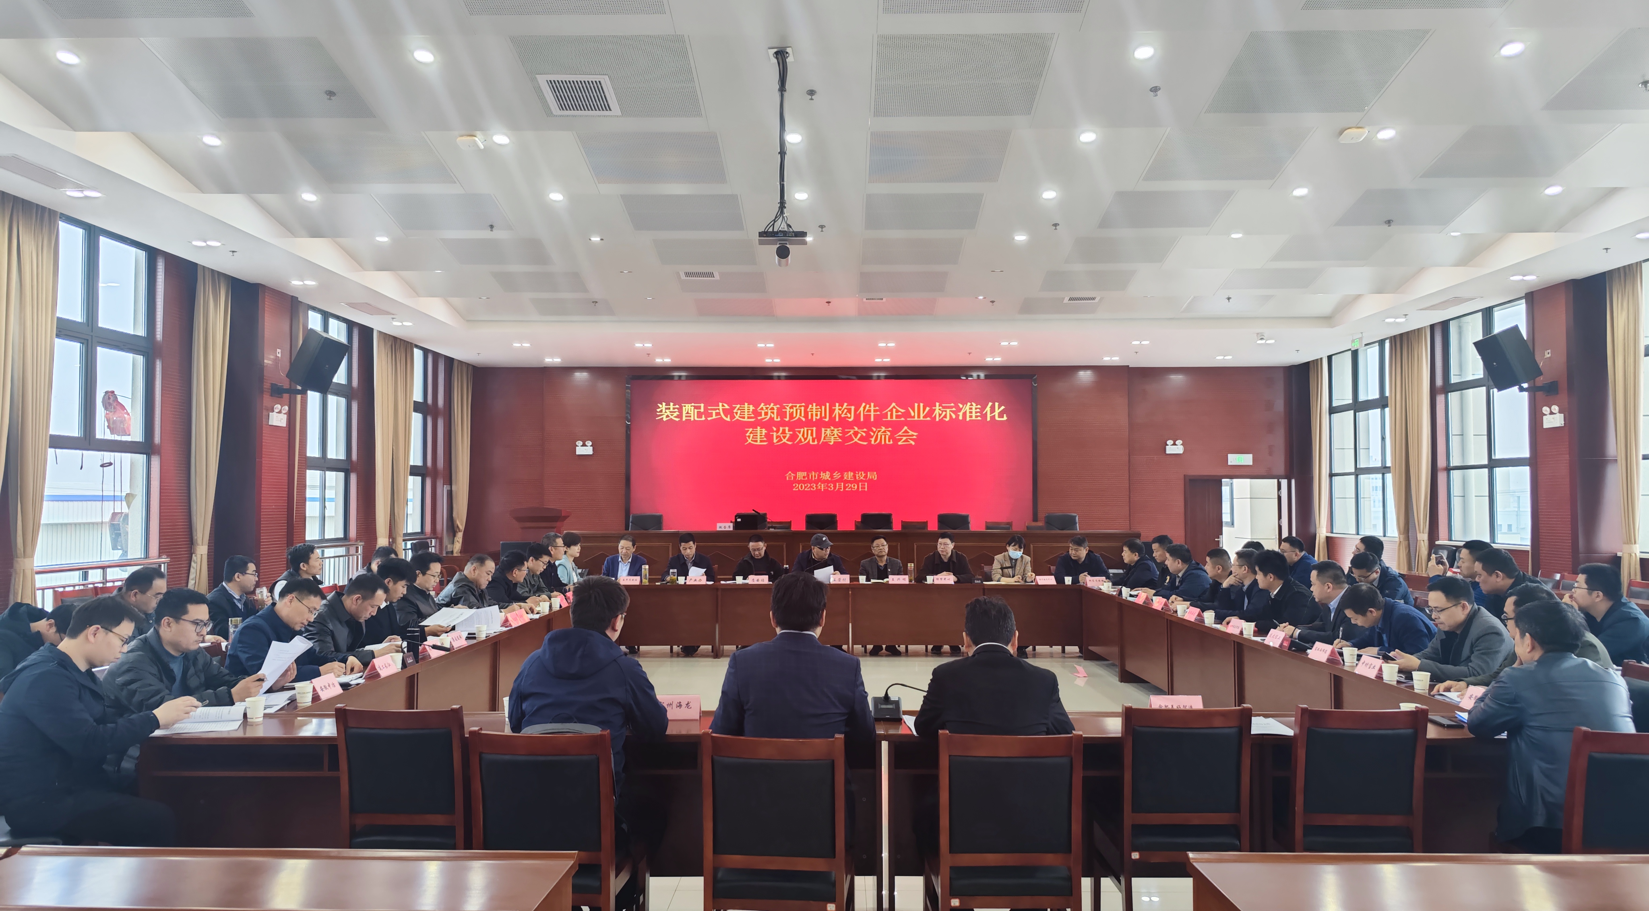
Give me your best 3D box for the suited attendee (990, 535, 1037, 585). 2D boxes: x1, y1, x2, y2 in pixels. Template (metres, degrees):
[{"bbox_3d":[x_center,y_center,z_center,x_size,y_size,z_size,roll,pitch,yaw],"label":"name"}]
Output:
[{"bbox_3d":[2.020,1.481,11.750,0.500,1.240,0.800,0,-2,3],"label":"suited attendee"}]

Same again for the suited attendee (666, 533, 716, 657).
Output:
[{"bbox_3d":[-1.470,1.516,12.080,0.550,1.270,0.800,0,-2,-2],"label":"suited attendee"}]

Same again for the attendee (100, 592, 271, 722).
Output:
[{"bbox_3d":[-2.680,1.185,4.650,0.840,1.240,0.570,0,-2,2],"label":"attendee"}]

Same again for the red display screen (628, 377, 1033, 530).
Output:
[{"bbox_3d":[0.093,0.175,18.338,6.769,2.953,0.120,0,-2,1],"label":"red display screen"}]

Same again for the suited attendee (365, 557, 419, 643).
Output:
[{"bbox_3d":[-2.656,1.269,6.683,0.750,1.280,0.520,0,-2,1],"label":"suited attendee"}]

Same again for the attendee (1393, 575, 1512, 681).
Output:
[{"bbox_3d":[3.070,1.216,5.400,0.800,1.240,0.560,0,-2,-2],"label":"attendee"}]

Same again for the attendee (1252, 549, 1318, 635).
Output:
[{"bbox_3d":[3.330,1.352,8.080,0.800,1.260,0.550,0,-2,-6],"label":"attendee"}]

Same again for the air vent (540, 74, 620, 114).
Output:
[{"bbox_3d":[-1.395,-2.055,6.257,0.400,0.060,0.400,0,-15,1],"label":"air vent"}]

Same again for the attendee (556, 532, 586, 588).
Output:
[{"bbox_3d":[-2.460,1.433,11.147,0.720,1.290,0.480,0,-2,11],"label":"attendee"}]

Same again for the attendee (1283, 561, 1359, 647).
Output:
[{"bbox_3d":[3.320,1.319,7.180,0.800,1.250,0.550,0,-2,-6],"label":"attendee"}]

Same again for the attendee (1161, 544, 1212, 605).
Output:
[{"bbox_3d":[3.300,1.441,10.050,0.800,1.250,0.550,0,-2,-9],"label":"attendee"}]

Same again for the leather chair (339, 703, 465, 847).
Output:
[{"bbox_3d":[-1.450,1.327,4.020,0.470,0.905,0.520,0,-2,1],"label":"leather chair"}]

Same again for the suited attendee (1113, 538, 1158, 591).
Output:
[{"bbox_3d":[3.060,1.433,10.600,0.720,1.250,0.530,0,-2,-5],"label":"suited attendee"}]

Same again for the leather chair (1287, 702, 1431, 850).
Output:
[{"bbox_3d":[1.917,1.354,4.100,0.465,0.920,0.485,0,-2,3],"label":"leather chair"}]

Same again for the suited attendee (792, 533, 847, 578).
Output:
[{"bbox_3d":[-0.066,1.480,11.925,0.610,1.255,0.780,0,-2,-4],"label":"suited attendee"}]

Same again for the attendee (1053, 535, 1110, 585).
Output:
[{"bbox_3d":[2.800,1.517,11.980,0.580,1.260,0.780,0,-2,5],"label":"attendee"}]

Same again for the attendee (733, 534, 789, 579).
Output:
[{"bbox_3d":[-0.706,1.481,11.936,0.600,1.255,0.780,0,-2,-4],"label":"attendee"}]

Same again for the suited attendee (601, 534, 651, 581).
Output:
[{"bbox_3d":[-2.176,1.489,11.961,0.560,1.240,0.780,0,-2,-1],"label":"suited attendee"}]

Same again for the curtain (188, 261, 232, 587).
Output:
[{"bbox_3d":[-5.940,0.122,10.600,0.210,3.800,0.620,0,-2,1],"label":"curtain"}]

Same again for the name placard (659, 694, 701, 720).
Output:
[{"bbox_3d":[-0.607,1.015,4.430,0.205,0.092,0.085,0,-2,0],"label":"name placard"}]

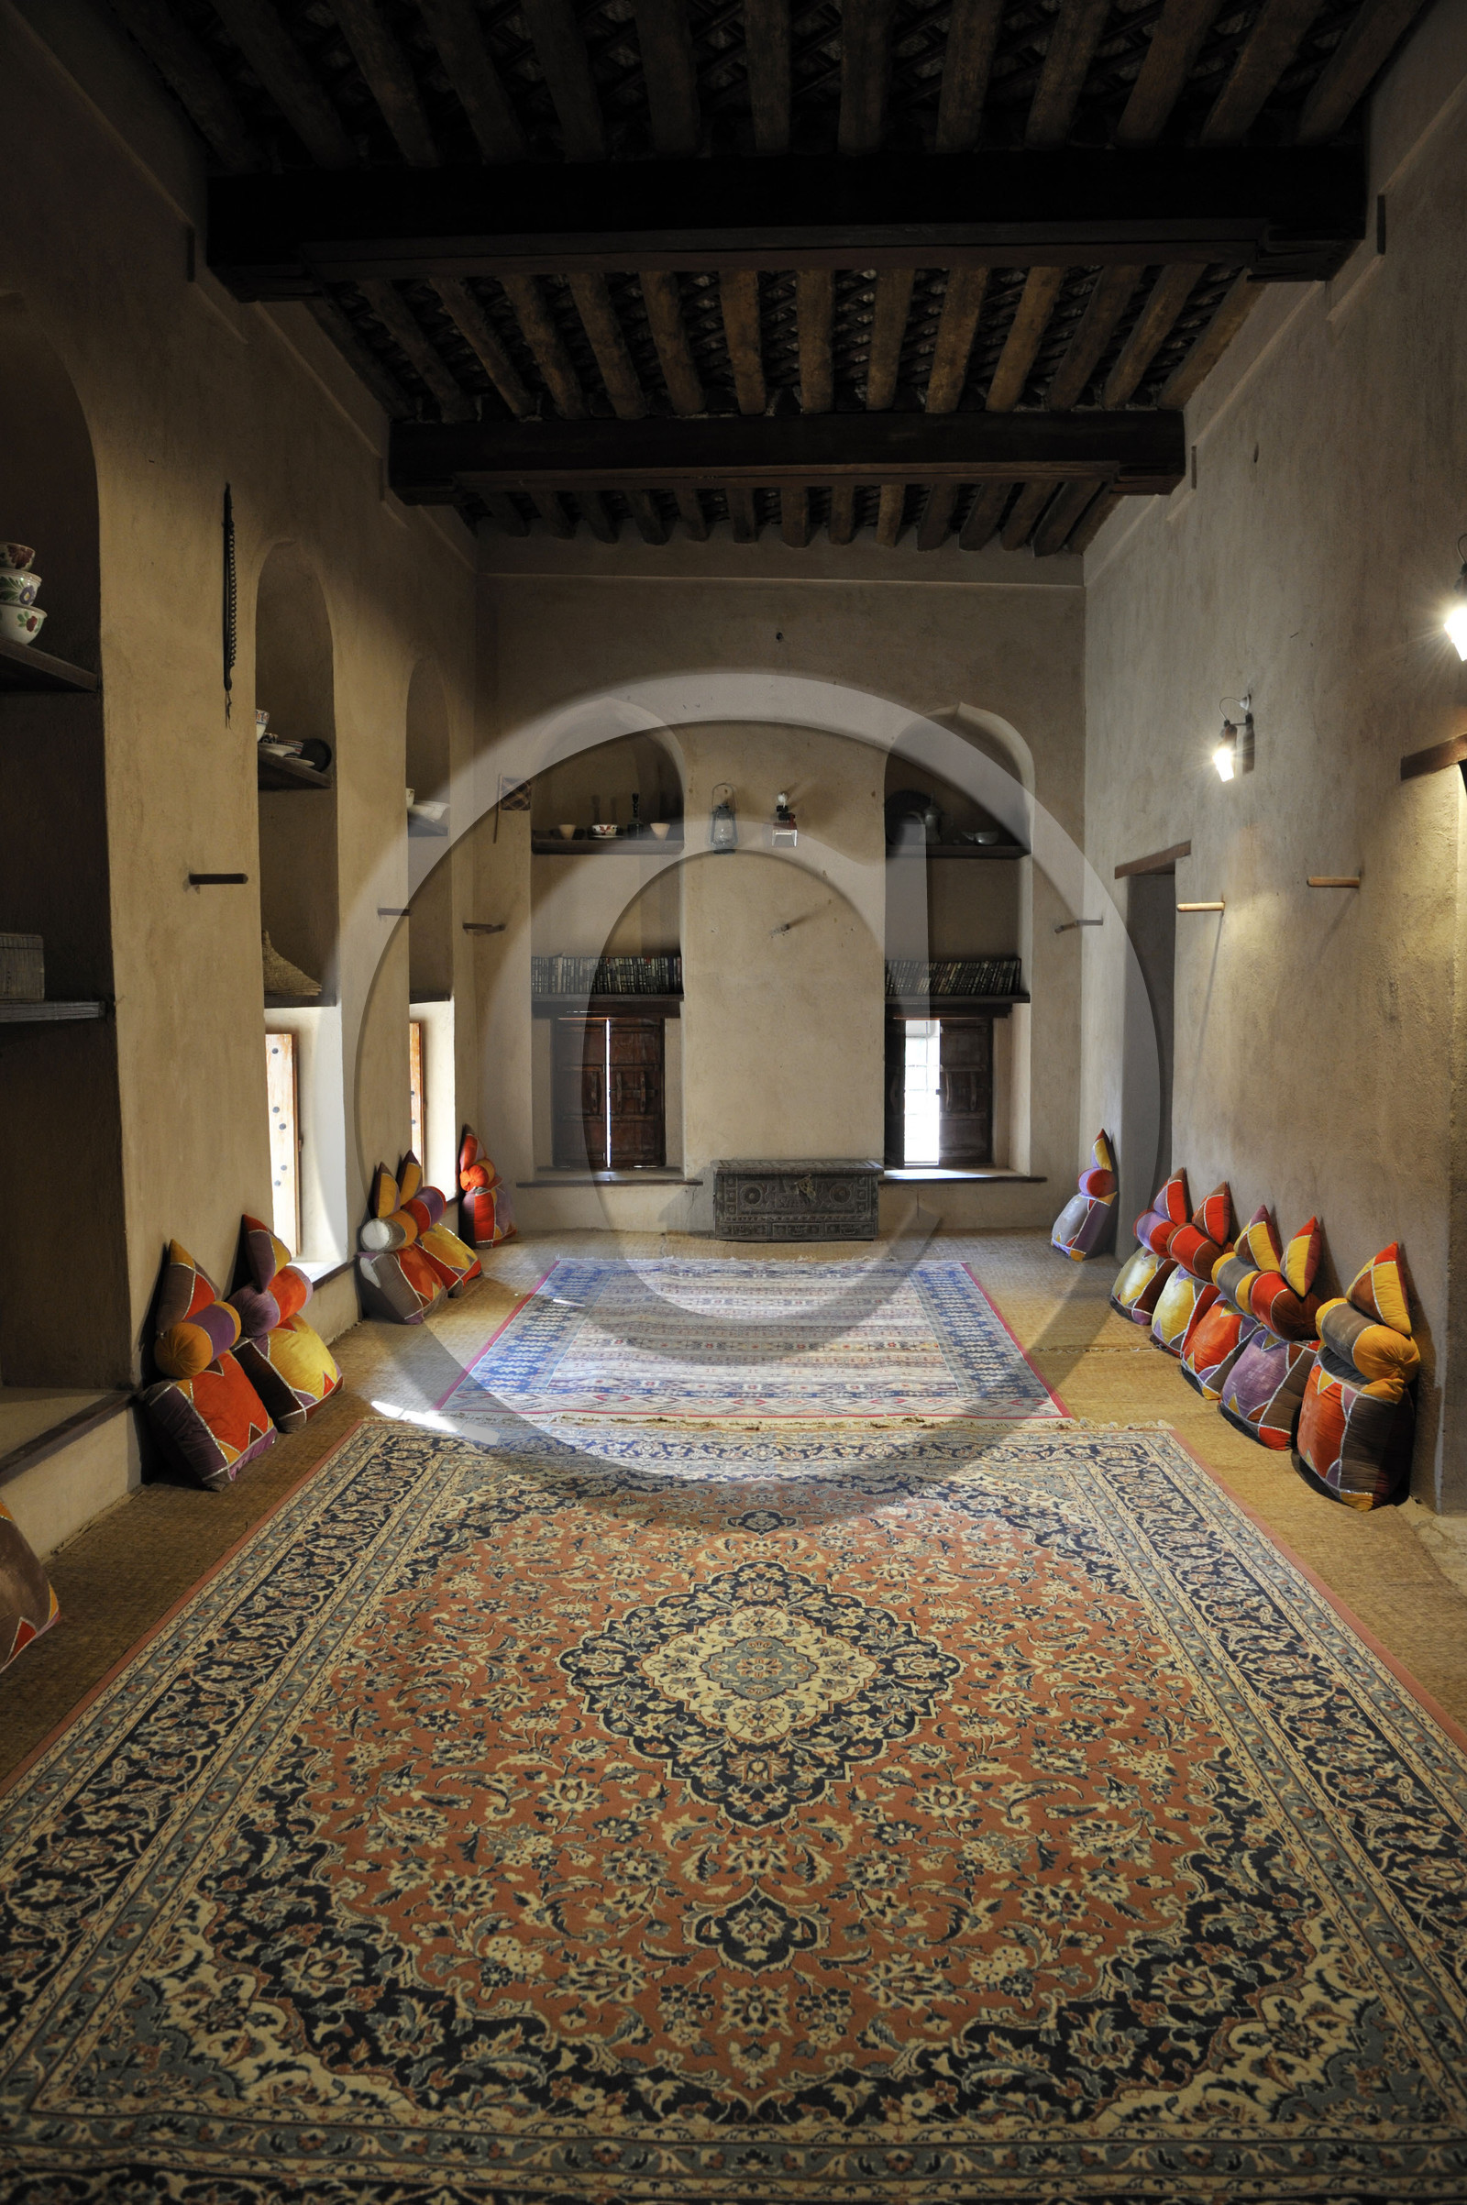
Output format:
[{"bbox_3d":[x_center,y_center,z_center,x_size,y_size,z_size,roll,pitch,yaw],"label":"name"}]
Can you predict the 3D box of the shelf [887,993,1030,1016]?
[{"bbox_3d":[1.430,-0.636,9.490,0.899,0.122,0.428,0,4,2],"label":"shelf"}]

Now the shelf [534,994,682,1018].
[{"bbox_3d":[-0.787,-0.610,9.233,0.939,0.141,0.360,0,4,-4],"label":"shelf"}]

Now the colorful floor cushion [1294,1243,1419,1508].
[{"bbox_3d":[1.779,0.758,4.188,0.241,0.696,0.412,-1,4,-5],"label":"colorful floor cushion"}]

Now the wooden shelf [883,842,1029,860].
[{"bbox_3d":[1.382,-1.582,9.310,0.918,0.054,0.360,0,4,-4],"label":"wooden shelf"}]

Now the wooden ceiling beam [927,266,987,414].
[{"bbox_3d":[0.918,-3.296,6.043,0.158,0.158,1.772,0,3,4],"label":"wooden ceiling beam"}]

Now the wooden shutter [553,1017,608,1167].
[{"bbox_3d":[-1.037,-0.063,9.955,0.376,1.015,0.049,0,4,2],"label":"wooden shutter"}]

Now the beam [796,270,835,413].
[{"bbox_3d":[0.327,-3.110,5.788,0.142,0.135,1.988,0,4,4],"label":"beam"}]

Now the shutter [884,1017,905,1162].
[{"bbox_3d":[1.067,-0.053,9.786,0.045,0.997,0.370,-1,5,-18],"label":"shutter"}]

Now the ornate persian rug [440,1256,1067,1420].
[{"bbox_3d":[0.112,0.986,6.671,2.239,0.012,2.985,0,4,2],"label":"ornate persian rug"}]

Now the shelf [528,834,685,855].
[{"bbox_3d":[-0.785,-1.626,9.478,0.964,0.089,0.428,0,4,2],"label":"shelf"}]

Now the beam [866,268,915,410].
[{"bbox_3d":[0.683,-3.436,6.380,0.150,0.155,1.938,0,4,3],"label":"beam"}]

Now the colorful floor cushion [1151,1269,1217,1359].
[{"bbox_3d":[1.928,0.860,6.104,0.250,0.350,0.480,0,4,2],"label":"colorful floor cushion"}]

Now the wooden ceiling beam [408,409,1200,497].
[{"bbox_3d":[0.237,-2.999,6.854,3.664,0.291,0.284,0,4,2],"label":"wooden ceiling beam"}]

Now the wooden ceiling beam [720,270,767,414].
[{"bbox_3d":[0.047,-3.109,5.797,0.132,0.135,1.988,0,4,4],"label":"wooden ceiling beam"}]

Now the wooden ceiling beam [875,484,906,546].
[{"bbox_3d":[0.844,-3.257,7.756,0.121,0.135,1.803,0,4,4],"label":"wooden ceiling beam"}]

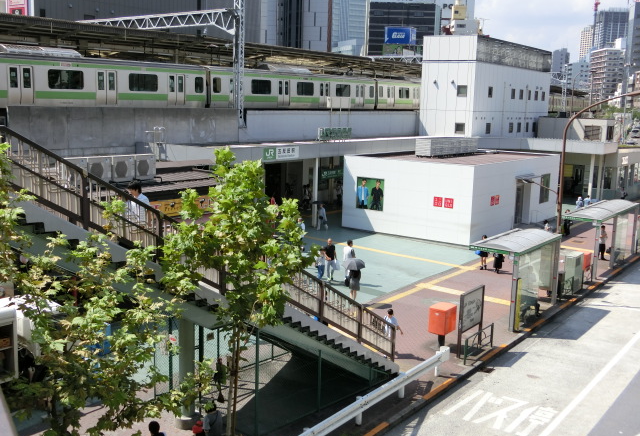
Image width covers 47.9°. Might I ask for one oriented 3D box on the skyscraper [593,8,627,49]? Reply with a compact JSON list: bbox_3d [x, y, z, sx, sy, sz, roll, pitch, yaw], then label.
[{"bbox_3d":[361.630,-198.169,894.064,32.000,115.693,29.000,1,9,-2],"label":"skyscraper"}]

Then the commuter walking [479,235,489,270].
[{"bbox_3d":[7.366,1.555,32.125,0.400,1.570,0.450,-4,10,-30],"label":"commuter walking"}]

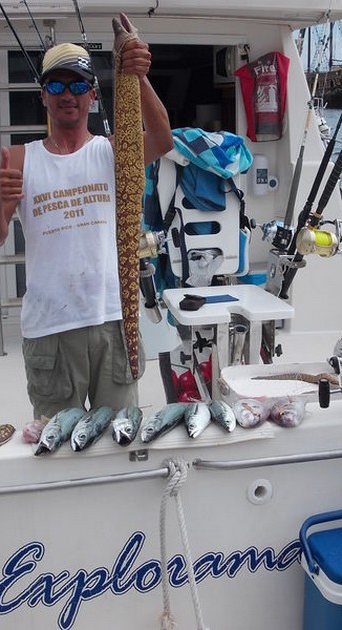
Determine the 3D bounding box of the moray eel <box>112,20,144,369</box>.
[{"bbox_3d":[-0.124,-0.326,2.763,0.095,1.100,0.070,0,14,0],"label":"moray eel"}]

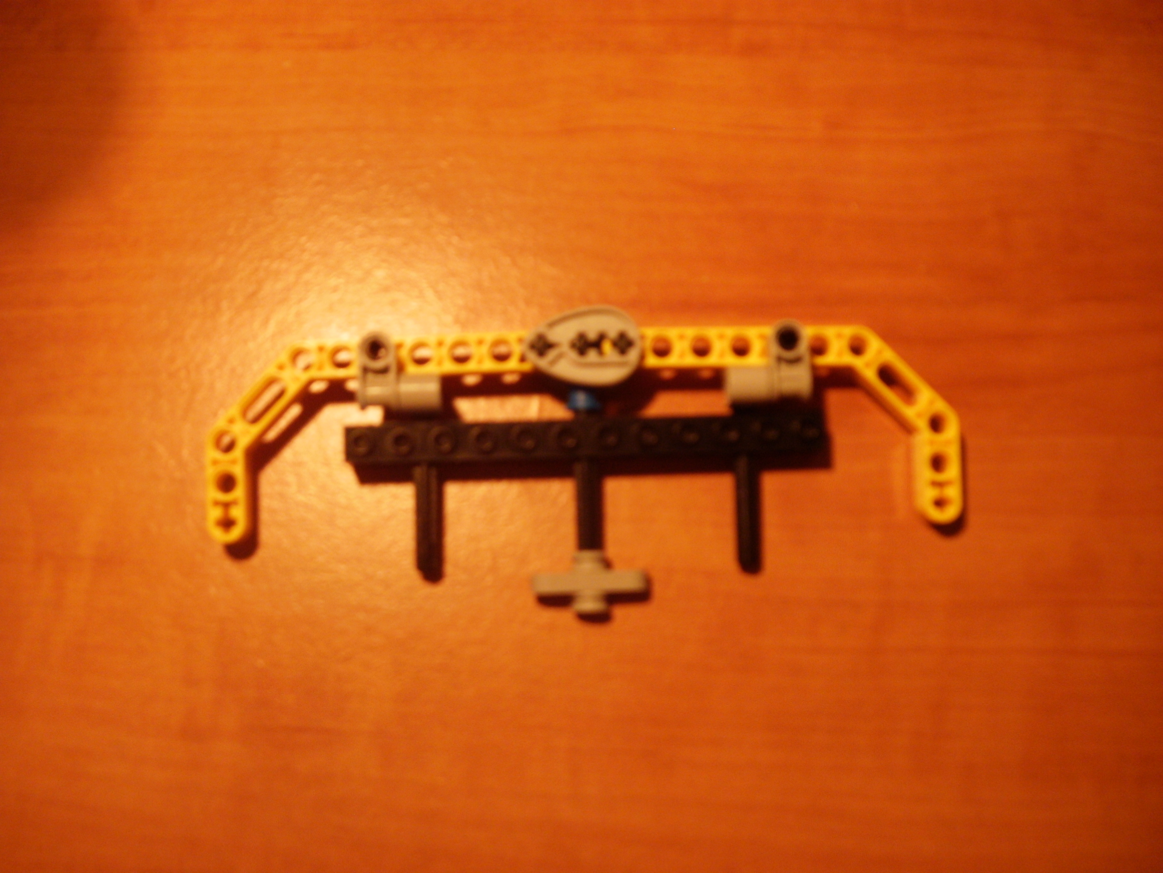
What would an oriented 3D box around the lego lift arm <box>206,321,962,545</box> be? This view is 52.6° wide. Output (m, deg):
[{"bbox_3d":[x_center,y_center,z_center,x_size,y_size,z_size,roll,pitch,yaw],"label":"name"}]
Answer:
[{"bbox_3d":[0.001,-0.001,0.239,0.151,0.008,0.042,-1,84,-1],"label":"lego lift arm"}]

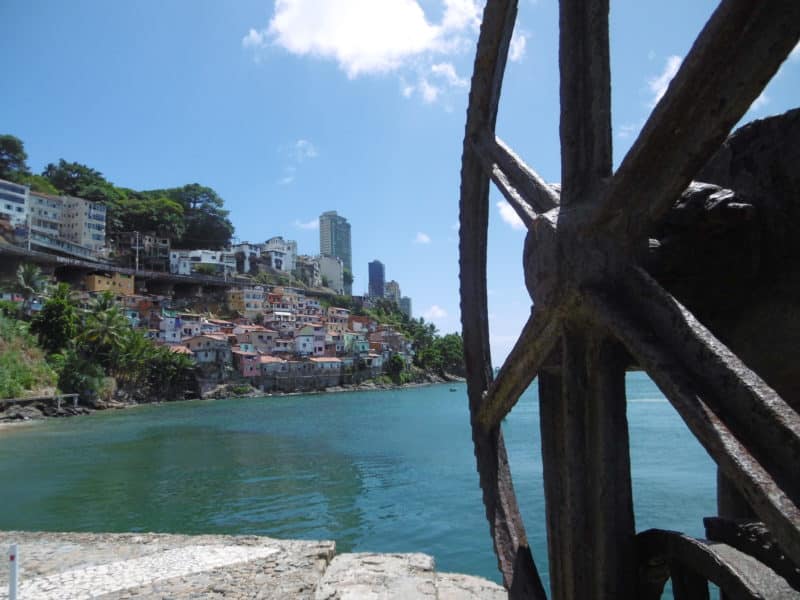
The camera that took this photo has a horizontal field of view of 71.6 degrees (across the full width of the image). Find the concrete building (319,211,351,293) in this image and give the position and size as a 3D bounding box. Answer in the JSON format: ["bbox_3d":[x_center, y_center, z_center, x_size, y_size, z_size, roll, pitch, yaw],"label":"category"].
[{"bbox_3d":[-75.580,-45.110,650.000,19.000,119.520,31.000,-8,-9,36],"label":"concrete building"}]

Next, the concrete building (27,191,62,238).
[{"bbox_3d":[-91.280,-21.150,140.840,9.000,11.260,9.000,-6,-8,25],"label":"concrete building"}]

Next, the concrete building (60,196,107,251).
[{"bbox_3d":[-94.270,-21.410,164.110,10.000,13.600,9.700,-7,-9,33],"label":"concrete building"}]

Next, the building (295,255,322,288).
[{"bbox_3d":[-32.840,-9.310,201.530,7.200,12.000,8.000,-4,-8,15],"label":"building"}]

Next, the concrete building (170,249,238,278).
[{"bbox_3d":[-56.610,-10.750,159.000,18.000,7.790,9.000,3,-9,-34],"label":"concrete building"}]

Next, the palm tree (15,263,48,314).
[{"bbox_3d":[-67.850,-2.020,102.000,6.100,9.500,6.100,3,-9,-33],"label":"palm tree"}]

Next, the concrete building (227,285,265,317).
[{"bbox_3d":[-48.170,1.020,171.620,6.000,8.900,11.200,-9,-10,43],"label":"concrete building"}]

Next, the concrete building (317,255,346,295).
[{"bbox_3d":[-26.170,-8.670,218.020,7.300,14.000,9.000,-4,-8,12],"label":"concrete building"}]

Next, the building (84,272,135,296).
[{"bbox_3d":[-75.090,-3.860,143.190,5.000,5.300,10.700,-6,-8,28],"label":"building"}]

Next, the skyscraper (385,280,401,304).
[{"bbox_3d":[-9.330,-3.730,690.000,14.000,39.820,15.500,-7,-9,32],"label":"skyscraper"}]

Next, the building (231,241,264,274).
[{"bbox_3d":[-48.110,-12.930,175.000,8.000,10.100,8.500,-7,-8,30],"label":"building"}]

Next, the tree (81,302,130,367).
[{"bbox_3d":[-54.870,6.960,103.000,8.600,11.890,8.600,2,-8,-30],"label":"tree"}]

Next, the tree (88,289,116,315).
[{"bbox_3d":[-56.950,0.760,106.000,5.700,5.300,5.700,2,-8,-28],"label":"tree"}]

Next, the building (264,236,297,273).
[{"bbox_3d":[-40.070,-15.090,186.000,8.000,12.030,9.000,-6,-8,28],"label":"building"}]

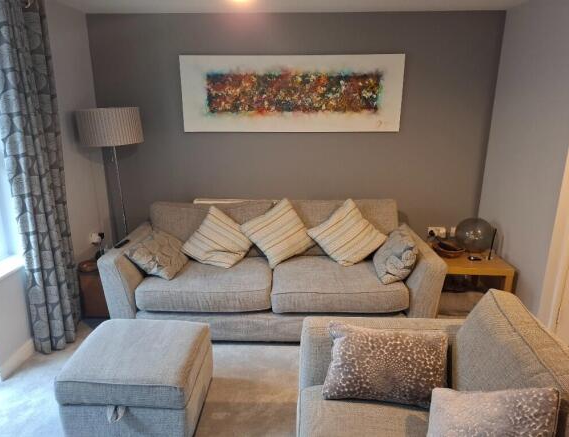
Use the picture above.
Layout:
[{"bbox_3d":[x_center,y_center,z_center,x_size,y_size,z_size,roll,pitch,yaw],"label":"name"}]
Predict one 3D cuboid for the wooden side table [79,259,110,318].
[{"bbox_3d":[-1.421,0.543,3.154,0.280,0.390,0.360,0,15,1],"label":"wooden side table"}]

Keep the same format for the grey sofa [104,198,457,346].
[{"bbox_3d":[-0.071,0.344,2.985,2.250,0.870,0.950,0,15,1],"label":"grey sofa"}]

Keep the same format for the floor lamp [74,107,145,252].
[{"bbox_3d":[-1.285,-0.039,3.027,0.490,1.580,0.490,0,15,1],"label":"floor lamp"}]

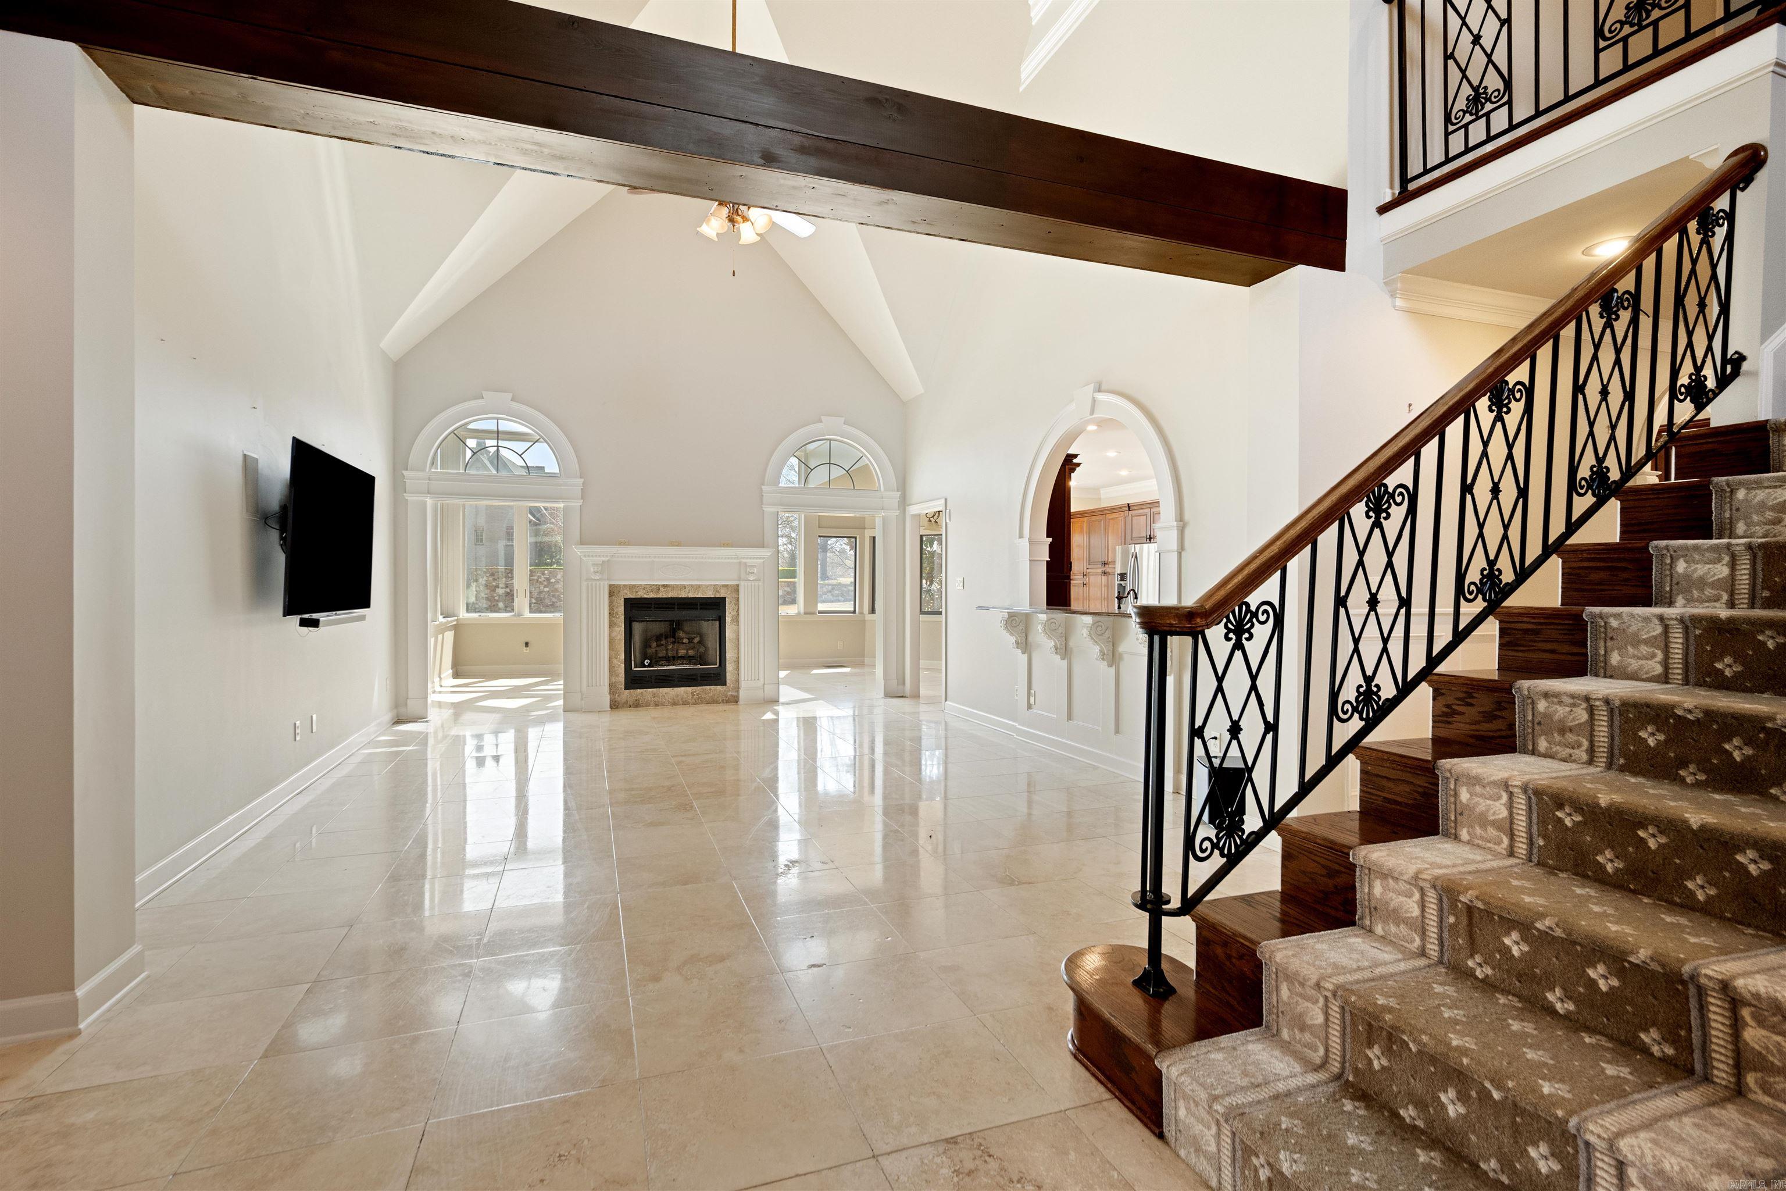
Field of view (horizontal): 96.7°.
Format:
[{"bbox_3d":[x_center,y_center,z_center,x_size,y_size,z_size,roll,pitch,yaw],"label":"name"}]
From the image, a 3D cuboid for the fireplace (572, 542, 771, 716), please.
[{"bbox_3d":[-2.171,0.333,8.007,1.950,1.630,0.350,0,1,-21],"label":"fireplace"}]

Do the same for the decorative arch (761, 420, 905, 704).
[{"bbox_3d":[-0.675,-0.395,8.741,1.560,3.080,0.240,0,1,-21],"label":"decorative arch"}]

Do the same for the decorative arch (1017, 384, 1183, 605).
[{"bbox_3d":[1.455,-0.685,5.687,0.200,1.580,1.970,0,1,-21],"label":"decorative arch"}]

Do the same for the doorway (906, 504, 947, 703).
[{"bbox_3d":[0.404,0.088,8.410,0.160,2.130,1.000,0,1,-21],"label":"doorway"}]

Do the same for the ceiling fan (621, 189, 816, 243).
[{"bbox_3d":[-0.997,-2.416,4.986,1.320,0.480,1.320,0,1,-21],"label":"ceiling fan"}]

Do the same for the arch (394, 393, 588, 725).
[{"bbox_3d":[-3.792,-0.389,7.625,1.540,3.070,0.240,0,1,-21],"label":"arch"}]

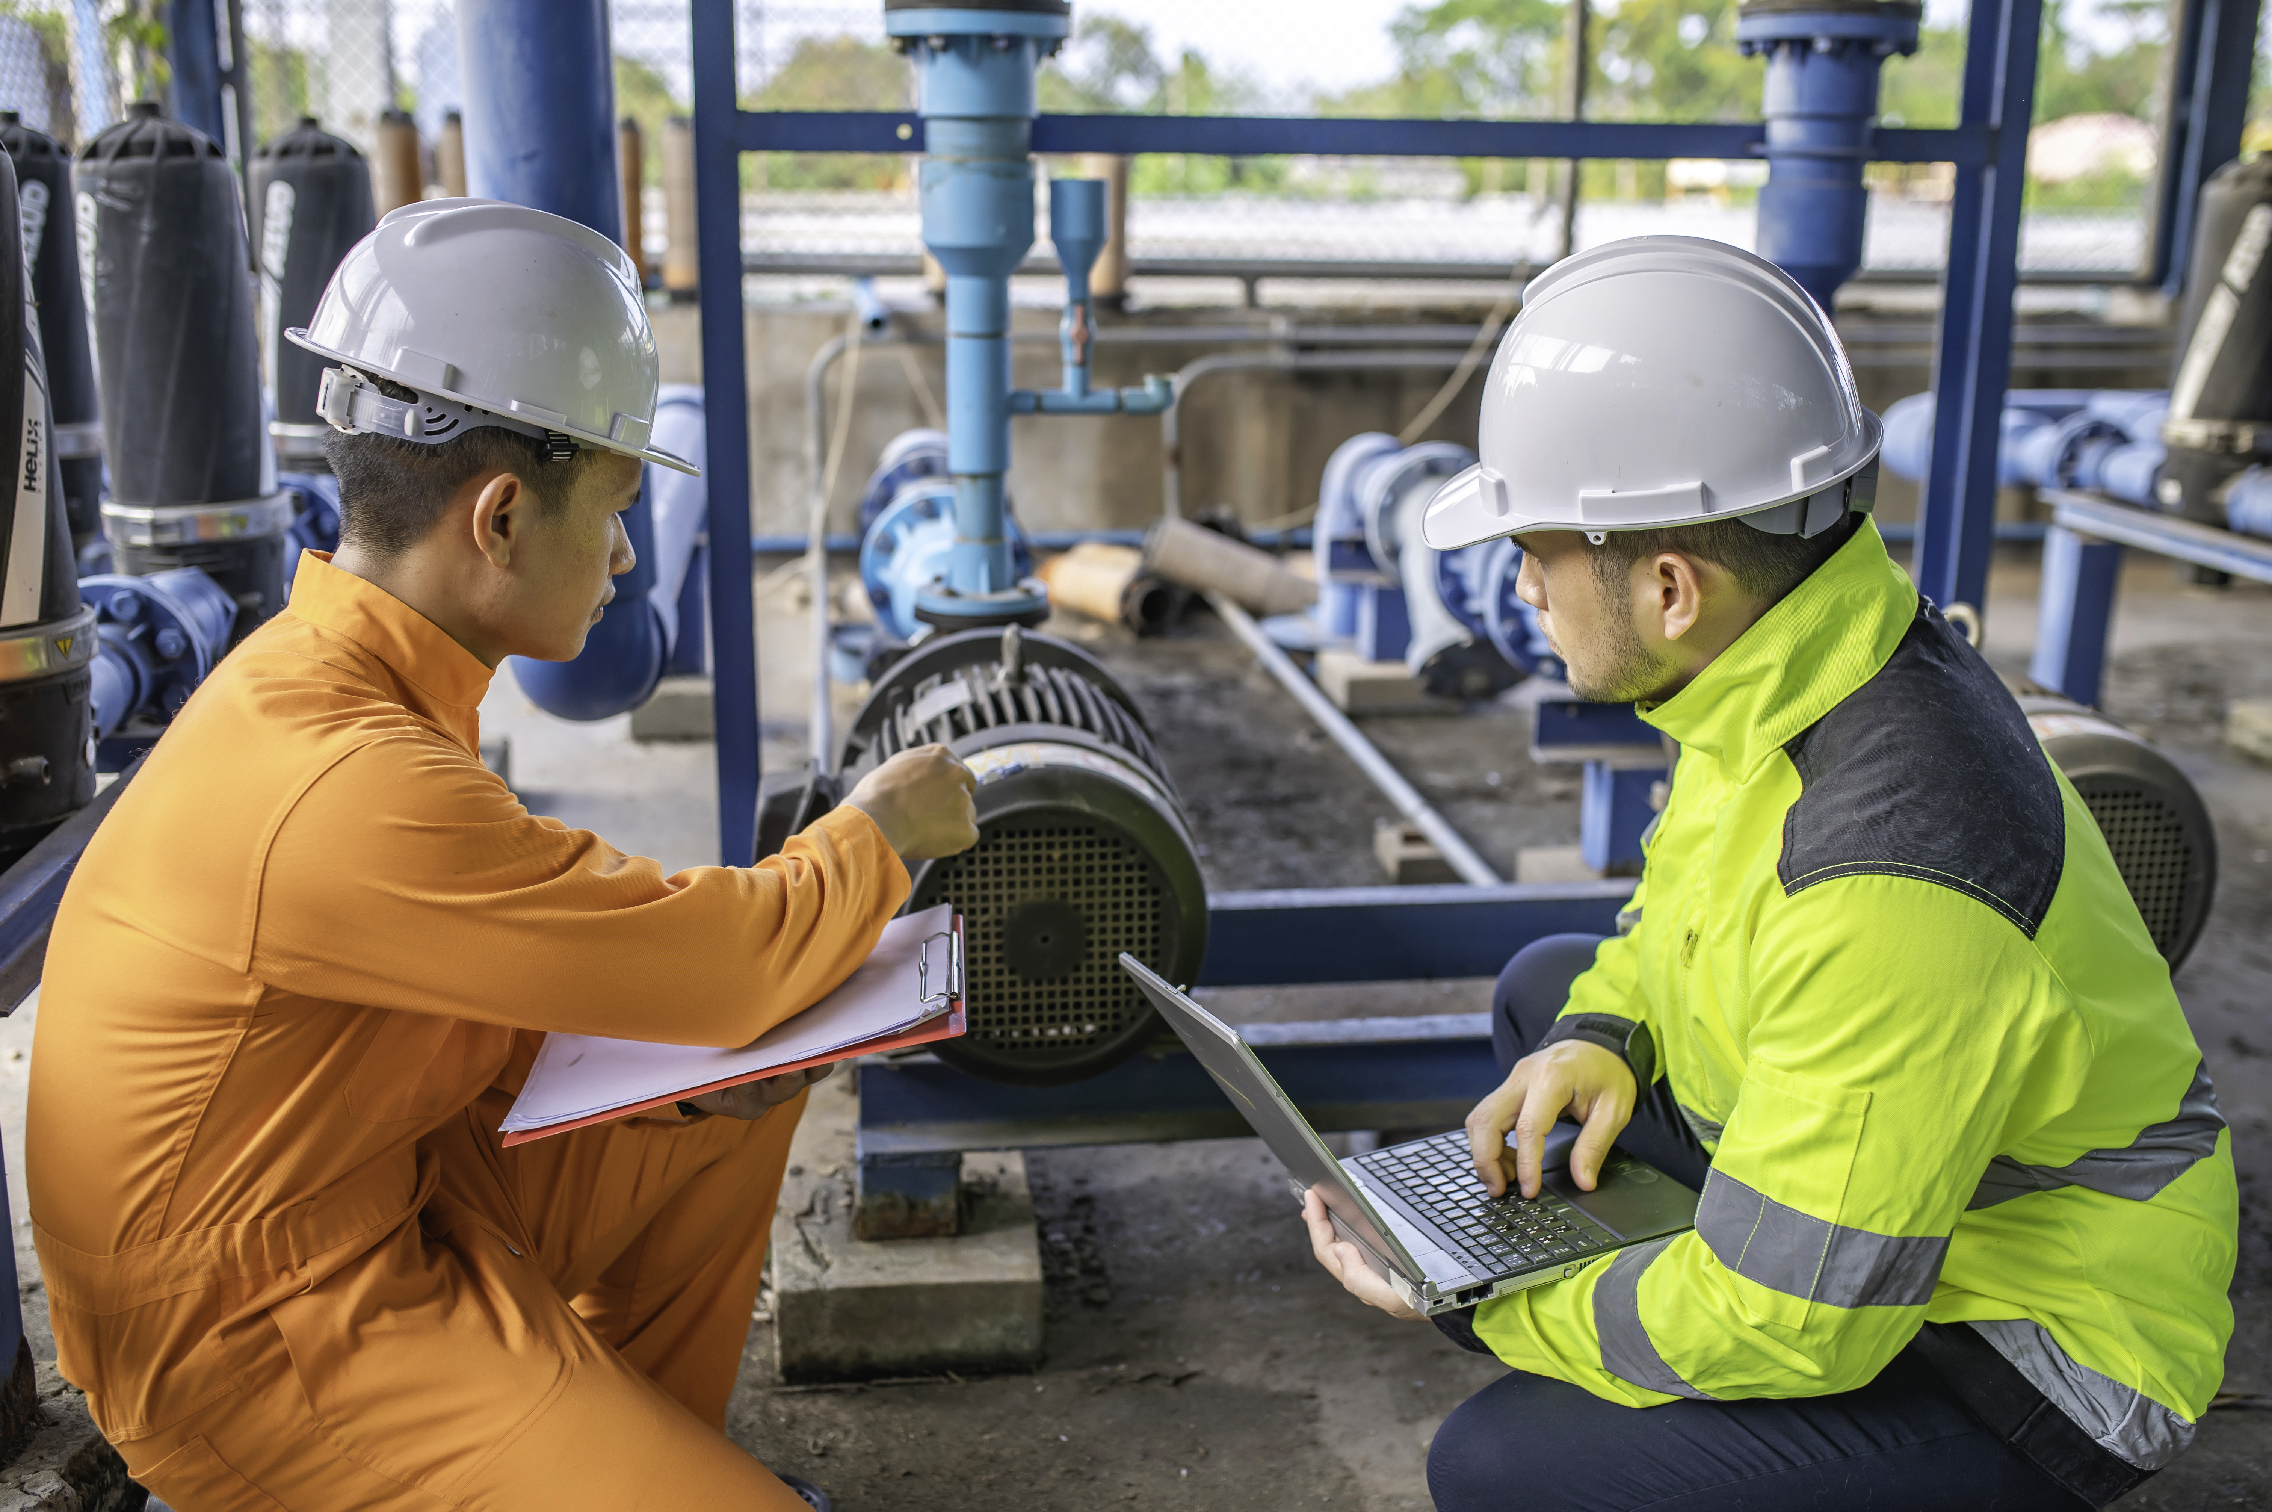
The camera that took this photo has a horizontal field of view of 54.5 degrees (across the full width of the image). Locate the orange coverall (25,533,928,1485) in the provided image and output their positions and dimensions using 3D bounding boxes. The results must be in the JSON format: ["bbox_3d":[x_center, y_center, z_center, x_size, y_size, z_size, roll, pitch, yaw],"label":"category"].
[{"bbox_3d":[-0.469,0.271,1.580,0.600,0.850,0.490,-9,17,-35],"label":"orange coverall"}]

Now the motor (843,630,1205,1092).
[{"bbox_3d":[-0.120,0.088,2.251,0.350,0.370,0.560,-1,14,-8],"label":"motor"}]

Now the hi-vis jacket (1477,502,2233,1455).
[{"bbox_3d":[0.481,0.156,1.409,0.450,0.600,0.520,-2,12,26],"label":"hi-vis jacket"}]

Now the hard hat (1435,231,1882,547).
[{"bbox_3d":[0.307,-0.233,1.360,0.285,0.160,0.220,-9,0,34],"label":"hard hat"}]

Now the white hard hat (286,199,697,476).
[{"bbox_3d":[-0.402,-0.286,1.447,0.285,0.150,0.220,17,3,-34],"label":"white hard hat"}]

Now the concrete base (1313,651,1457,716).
[{"bbox_3d":[0.586,-0.178,5.082,0.260,0.078,0.300,-1,14,-8],"label":"concrete base"}]

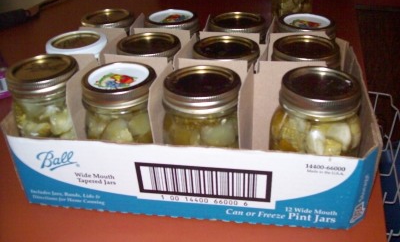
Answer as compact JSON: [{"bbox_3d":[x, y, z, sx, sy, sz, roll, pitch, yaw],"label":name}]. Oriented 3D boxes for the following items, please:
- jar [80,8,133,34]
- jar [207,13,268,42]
[{"bbox_3d":[-0.128,-0.092,0.621,0.081,0.129,0.081,-2,32,1],"label":"jar"},{"bbox_3d":[0.055,-0.083,0.604,0.084,0.130,0.084,3,31,9],"label":"jar"}]

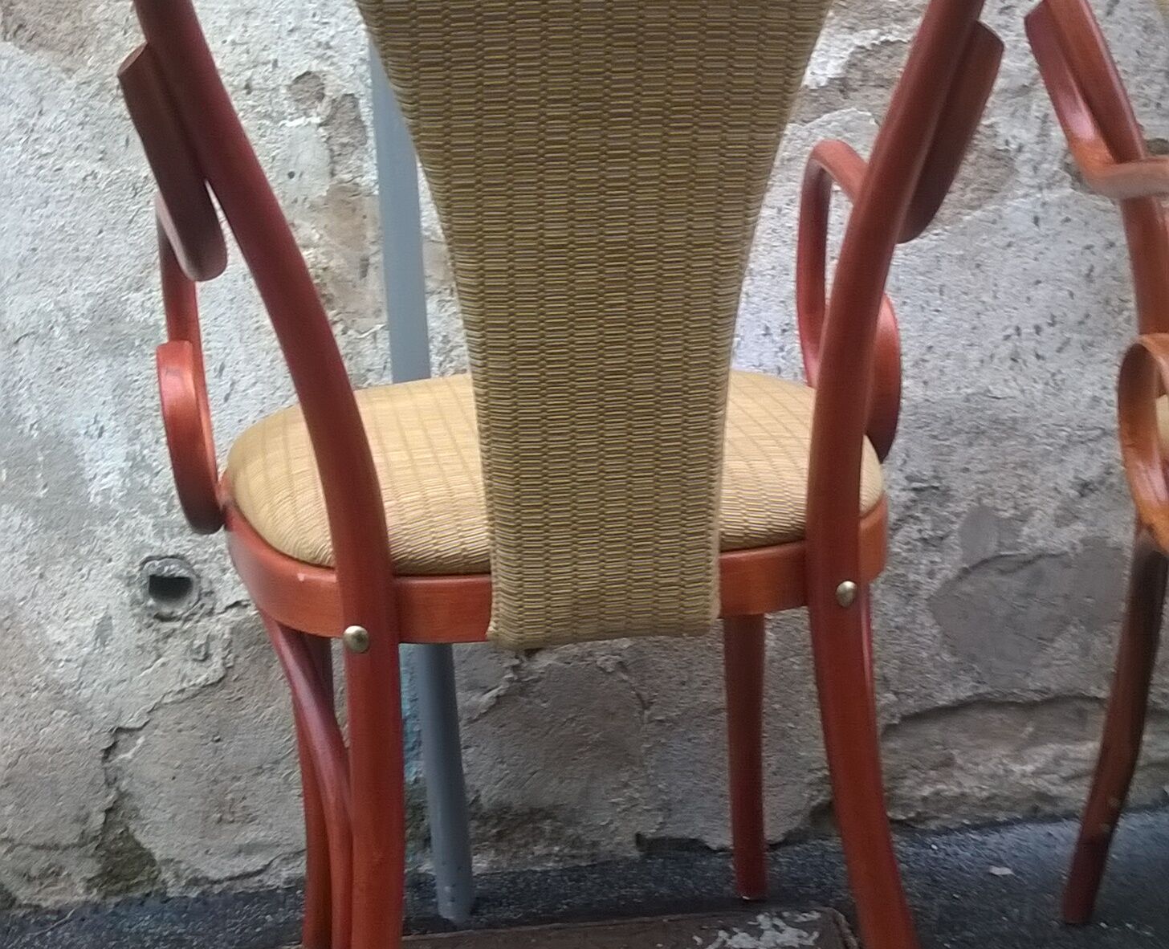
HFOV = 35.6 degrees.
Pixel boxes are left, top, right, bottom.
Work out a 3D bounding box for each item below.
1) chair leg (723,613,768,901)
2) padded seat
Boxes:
[{"bbox_3d":[0.136,0.175,1.535,0.034,0.405,0.036,-5,17,-7],"label":"chair leg"},{"bbox_3d":[-0.020,-0.025,1.291,0.465,0.050,0.403,-5,17,-8],"label":"padded seat"}]

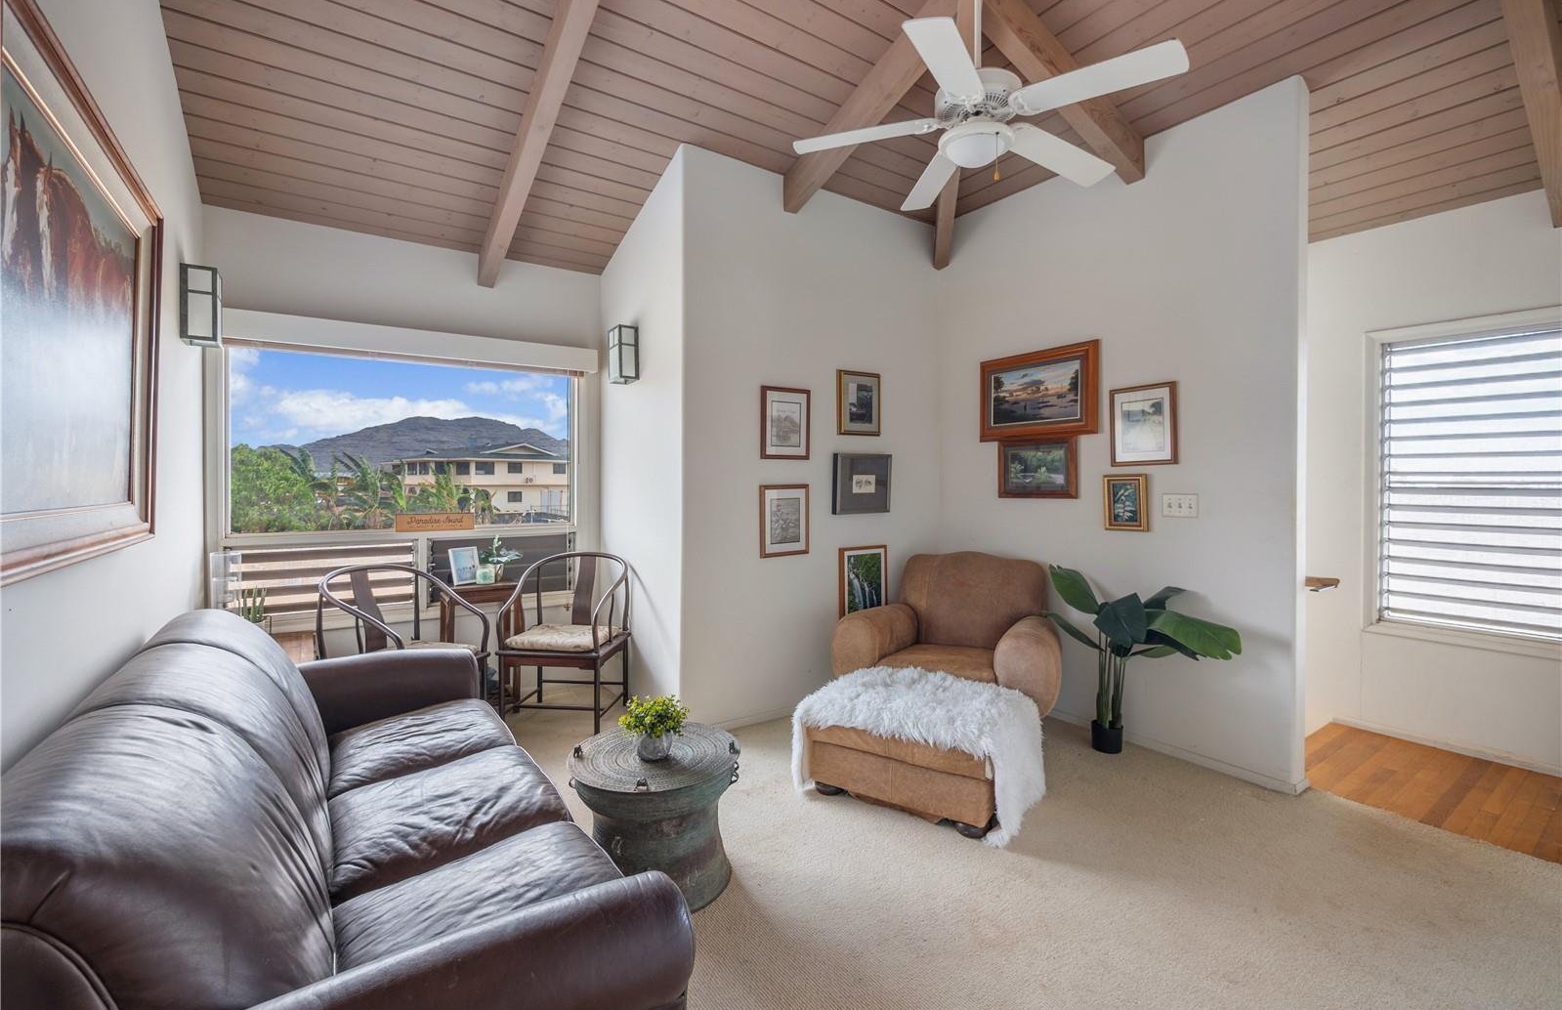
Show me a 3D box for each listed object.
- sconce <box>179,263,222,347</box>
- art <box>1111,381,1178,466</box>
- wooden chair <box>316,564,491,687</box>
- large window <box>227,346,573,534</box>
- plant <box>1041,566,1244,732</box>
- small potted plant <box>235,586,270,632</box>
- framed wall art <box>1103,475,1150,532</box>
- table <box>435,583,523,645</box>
[{"bbox_3d":[-2.539,-0.866,2.772,0.117,0.310,0.175,-2,3,-34],"label":"sconce"},{"bbox_3d":[1.823,-0.398,3.177,0.025,0.400,0.324,-1,1,-32],"label":"art"},{"bbox_3d":[-1.964,0.805,3.330,0.532,0.972,0.615,0,1,15],"label":"wooden chair"},{"bbox_3d":[-2.233,-0.371,3.939,1.865,1.050,0.080,-1,1,-32],"label":"large window"},{"bbox_3d":[1.692,0.788,3.077,0.440,0.880,0.880,-2,3,-34],"label":"plant"},{"bbox_3d":[-2.780,0.581,3.325,0.167,0.308,0.150,-1,1,-32],"label":"small potted plant"},{"bbox_3d":[1.779,-0.010,3.245,0.035,0.285,0.216,-1,1,-32],"label":"framed wall art"},{"bbox_3d":[-1.763,0.843,3.741,0.410,0.775,0.340,-2,3,-34],"label":"table"}]

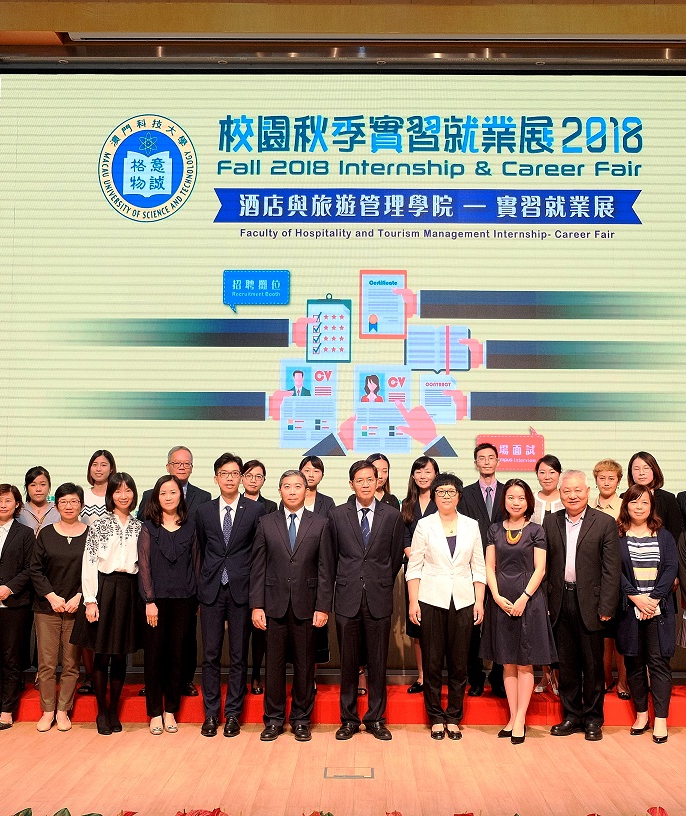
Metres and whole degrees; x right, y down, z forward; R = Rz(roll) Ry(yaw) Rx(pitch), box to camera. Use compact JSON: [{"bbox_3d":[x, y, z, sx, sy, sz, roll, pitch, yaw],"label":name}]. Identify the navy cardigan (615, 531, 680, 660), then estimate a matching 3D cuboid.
[{"bbox_3d":[2.010,1.222,6.506,0.422,0.848,0.330,-1,-5,15],"label":"navy cardigan"}]

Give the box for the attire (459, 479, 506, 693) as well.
[{"bbox_3d":[1.025,1.241,6.947,0.458,1.485,0.320,0,-4,5],"label":"attire"}]

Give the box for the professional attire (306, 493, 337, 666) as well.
[{"bbox_3d":[-0.236,1.176,6.862,0.405,1.171,0.290,1,-5,-3],"label":"professional attire"}]

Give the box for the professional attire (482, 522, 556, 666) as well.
[{"bbox_3d":[1.124,1.194,6.324,0.464,0.913,0.340,0,-5,11],"label":"professional attire"}]

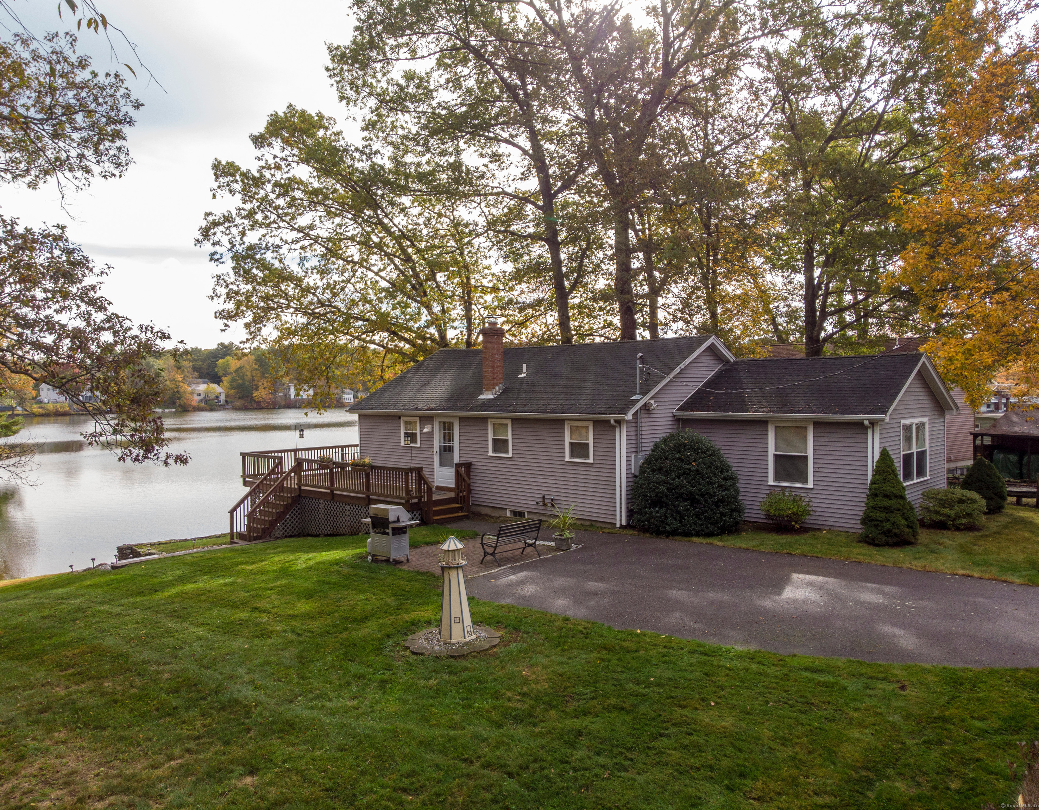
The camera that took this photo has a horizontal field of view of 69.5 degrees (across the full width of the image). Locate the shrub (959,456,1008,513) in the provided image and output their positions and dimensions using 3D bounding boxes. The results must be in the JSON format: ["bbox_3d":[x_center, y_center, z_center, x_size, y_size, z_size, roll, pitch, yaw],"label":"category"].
[{"bbox_3d":[12.901,2.167,20.739,1.300,1.570,1.300,0,1,32],"label":"shrub"}]

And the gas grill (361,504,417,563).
[{"bbox_3d":[-2.627,2.606,15.532,1.340,1.130,0.570,1,1,39],"label":"gas grill"}]

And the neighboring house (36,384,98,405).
[{"bbox_3d":[-147.928,-3.589,245.000,18.500,7.200,9.000,-1,1,-45],"label":"neighboring house"}]

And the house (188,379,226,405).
[{"bbox_3d":[-112.640,-4.563,270.000,13.200,9.000,9.500,0,1,-20],"label":"house"}]

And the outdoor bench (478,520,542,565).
[{"bbox_3d":[-0.165,2.736,15.106,0.580,0.810,1.230,1,1,43],"label":"outdoor bench"}]

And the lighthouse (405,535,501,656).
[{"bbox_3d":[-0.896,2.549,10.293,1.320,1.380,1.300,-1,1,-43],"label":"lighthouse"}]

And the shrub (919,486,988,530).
[{"bbox_3d":[10.625,2.489,18.345,1.600,1.000,1.450,0,1,30],"label":"shrub"}]

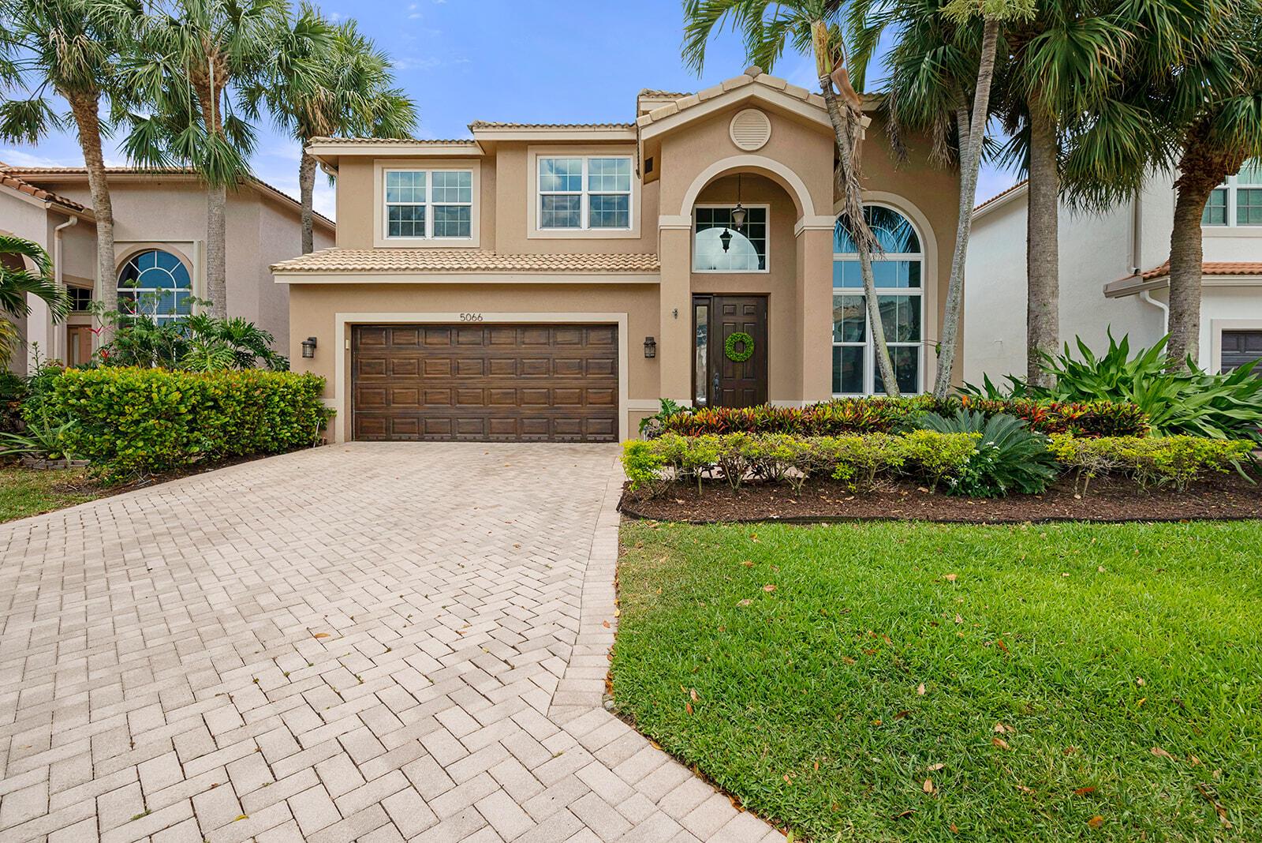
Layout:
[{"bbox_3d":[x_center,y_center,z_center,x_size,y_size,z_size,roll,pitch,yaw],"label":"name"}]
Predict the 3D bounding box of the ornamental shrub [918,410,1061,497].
[{"bbox_3d":[4.020,0.320,6.250,1.380,0.900,1.350,0,0,0],"label":"ornamental shrub"}]

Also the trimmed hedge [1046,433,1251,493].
[{"bbox_3d":[5.620,0.440,6.100,2.150,0.660,0.750,0,0,0],"label":"trimmed hedge"}]

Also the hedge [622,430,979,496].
[{"bbox_3d":[1.820,0.445,6.050,3.800,0.660,0.750,0,0,0],"label":"hedge"}]

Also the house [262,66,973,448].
[{"bbox_3d":[0.000,-3.300,15.500,12.600,7.300,12.000,0,0,0],"label":"house"}]

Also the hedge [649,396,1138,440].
[{"bbox_3d":[3.270,0.180,6.950,5.900,1.000,0.950,0,0,0],"label":"hedge"}]

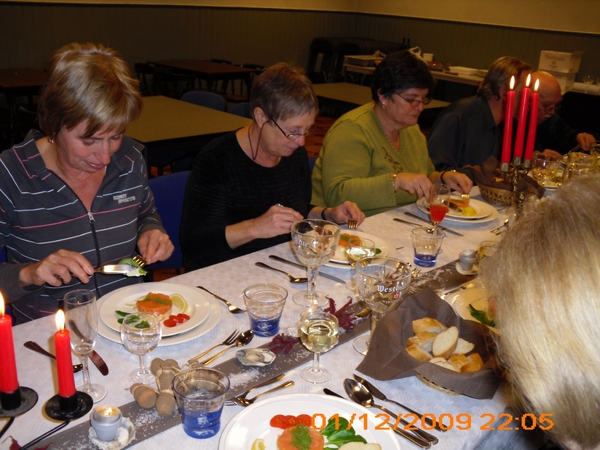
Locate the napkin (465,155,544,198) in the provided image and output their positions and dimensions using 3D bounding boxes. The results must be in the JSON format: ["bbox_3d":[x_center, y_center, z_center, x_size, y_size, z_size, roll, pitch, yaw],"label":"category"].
[{"bbox_3d":[0.731,-0.174,2.240,0.280,0.120,0.250,4,20,0],"label":"napkin"}]

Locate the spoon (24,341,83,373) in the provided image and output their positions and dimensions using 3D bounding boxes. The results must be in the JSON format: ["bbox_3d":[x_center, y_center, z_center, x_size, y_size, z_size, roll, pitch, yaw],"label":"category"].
[{"bbox_3d":[-0.457,0.241,1.153,0.155,0.018,0.035,13,22,23],"label":"spoon"}]

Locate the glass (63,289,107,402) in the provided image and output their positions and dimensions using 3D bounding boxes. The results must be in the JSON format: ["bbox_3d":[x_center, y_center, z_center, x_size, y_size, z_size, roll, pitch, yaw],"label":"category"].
[{"bbox_3d":[-0.352,0.201,1.033,0.054,0.184,0.054,4,20,0],"label":"glass"}]

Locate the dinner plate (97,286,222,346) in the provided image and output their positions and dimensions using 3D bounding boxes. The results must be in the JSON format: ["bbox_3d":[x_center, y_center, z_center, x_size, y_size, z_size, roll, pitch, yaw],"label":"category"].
[{"bbox_3d":[-0.280,0.185,1.242,0.245,0.025,0.245,3,22,-1],"label":"dinner plate"}]

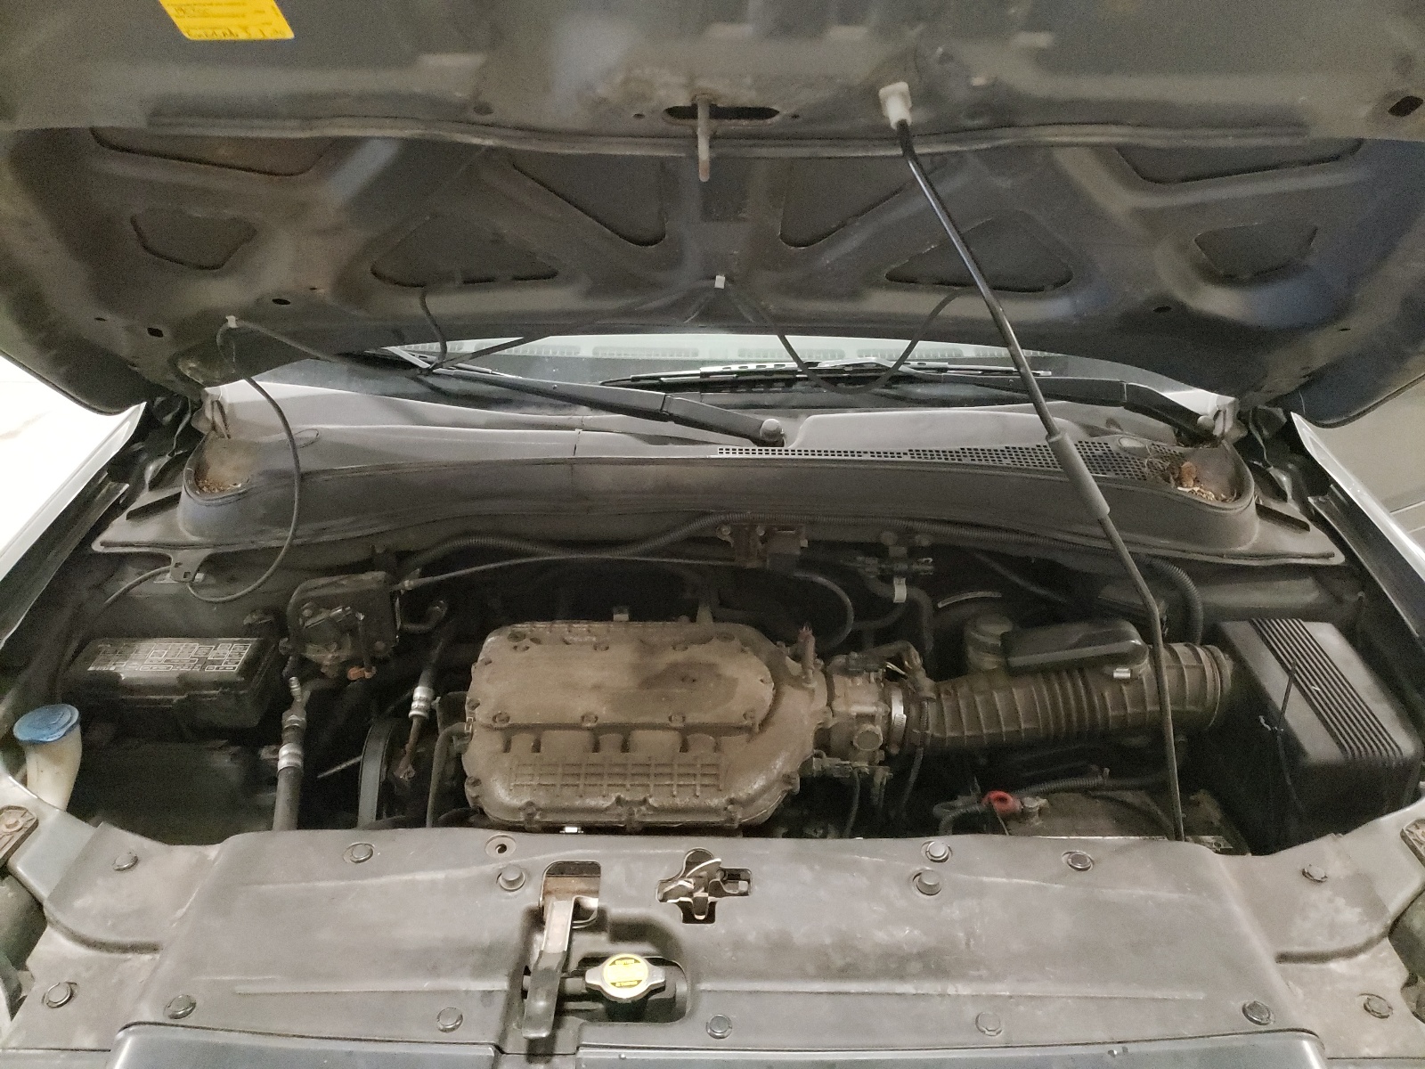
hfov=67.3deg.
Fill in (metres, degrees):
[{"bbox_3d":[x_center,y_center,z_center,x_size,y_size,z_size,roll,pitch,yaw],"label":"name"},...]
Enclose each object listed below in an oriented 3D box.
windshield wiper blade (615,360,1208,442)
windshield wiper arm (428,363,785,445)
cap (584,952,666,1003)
[{"bbox_3d":[0.245,-0.168,1.375,0.770,0.060,0.100,3,45,1],"label":"windshield wiper blade"},{"bbox_3d":[-0.165,-0.184,1.410,0.520,0.050,0.065,13,46,11],"label":"windshield wiper arm"},{"bbox_3d":[-0.068,0.348,0.836,0.061,0.019,0.043,0,30,0],"label":"cap"}]

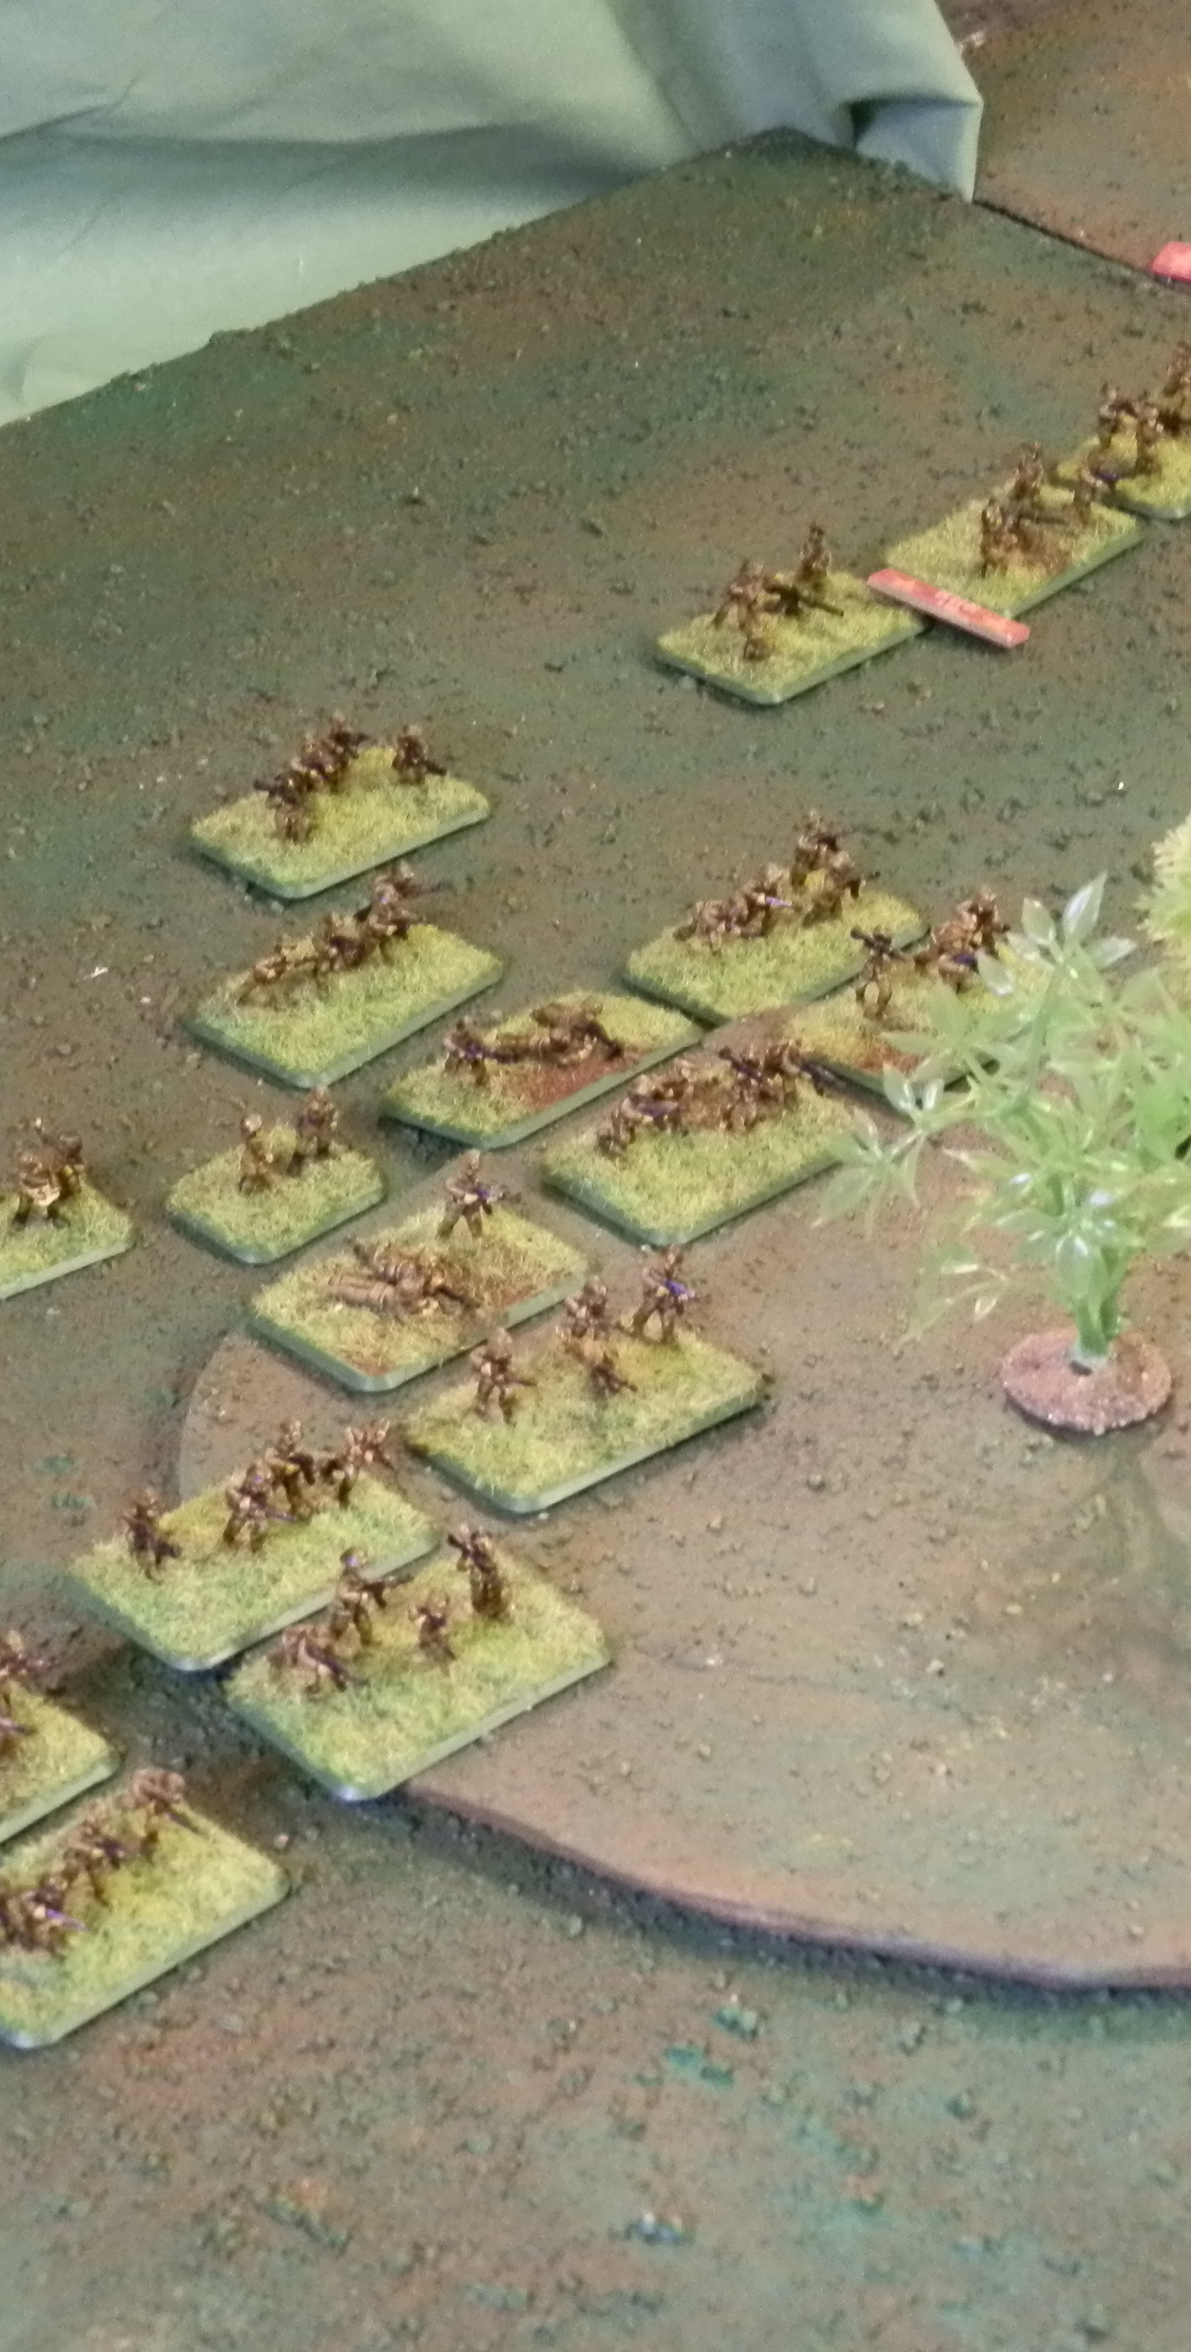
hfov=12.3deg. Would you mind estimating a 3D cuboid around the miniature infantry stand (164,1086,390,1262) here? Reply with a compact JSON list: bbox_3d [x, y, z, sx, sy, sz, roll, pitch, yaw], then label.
[{"bbox_3d":[-0.053,-0.003,0.905,0.033,0.018,0.025,-29,41,-34],"label":"miniature infantry stand"}]

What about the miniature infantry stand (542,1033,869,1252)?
[{"bbox_3d":[0.018,-0.011,0.906,0.050,0.020,0.032,-27,42,-32],"label":"miniature infantry stand"}]

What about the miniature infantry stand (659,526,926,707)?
[{"bbox_3d":[0.039,-0.112,1.056,0.050,0.021,0.032,-29,43,-33],"label":"miniature infantry stand"}]

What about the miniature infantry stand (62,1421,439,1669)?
[{"bbox_3d":[-0.051,0.049,0.815,0.050,0.019,0.033,-27,40,-32],"label":"miniature infantry stand"}]

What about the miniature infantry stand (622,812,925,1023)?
[{"bbox_3d":[0.032,-0.047,0.965,0.033,0.018,0.050,26,43,37],"label":"miniature infantry stand"}]

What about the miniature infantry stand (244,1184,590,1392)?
[{"bbox_3d":[-0.028,0.011,0.871,0.050,0.019,0.033,-27,40,-32],"label":"miniature infantry stand"}]

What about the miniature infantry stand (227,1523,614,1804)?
[{"bbox_3d":[-0.025,0.064,0.790,0.050,0.019,0.033,-26,40,-31],"label":"miniature infantry stand"}]

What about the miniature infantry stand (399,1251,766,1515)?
[{"bbox_3d":[-0.002,0.028,0.843,0.050,0.019,0.033,-25,39,-29],"label":"miniature infantry stand"}]

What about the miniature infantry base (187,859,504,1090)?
[{"bbox_3d":[-0.044,-0.038,0.957,0.033,0.018,0.050,25,42,36],"label":"miniature infantry base"}]

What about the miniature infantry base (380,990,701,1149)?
[{"bbox_3d":[-0.010,-0.023,0.928,0.050,0.015,0.033,-30,31,-32],"label":"miniature infantry base"}]

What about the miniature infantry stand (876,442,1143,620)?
[{"bbox_3d":[0.082,-0.130,1.081,0.032,0.020,0.050,26,44,34],"label":"miniature infantry stand"}]

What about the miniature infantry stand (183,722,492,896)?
[{"bbox_3d":[-0.046,-0.072,1.002,0.050,0.020,0.032,-27,42,-31],"label":"miniature infantry stand"}]

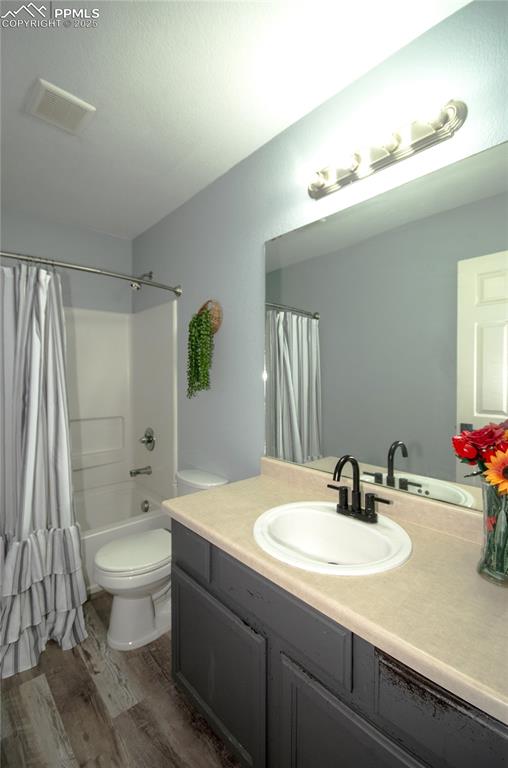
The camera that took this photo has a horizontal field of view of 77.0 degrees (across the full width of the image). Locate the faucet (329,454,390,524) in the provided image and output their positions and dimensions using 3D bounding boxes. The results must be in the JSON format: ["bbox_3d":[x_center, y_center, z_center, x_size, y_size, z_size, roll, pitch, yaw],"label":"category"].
[{"bbox_3d":[0.330,0.365,1.121,0.200,0.228,0.250,-1,2,-44],"label":"faucet"}]

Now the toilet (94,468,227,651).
[{"bbox_3d":[-0.506,0.917,1.732,0.680,0.700,0.440,-1,2,-44],"label":"toilet"}]

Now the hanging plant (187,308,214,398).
[{"bbox_3d":[-0.324,-0.184,1.924,0.130,0.530,0.170,-1,2,-44],"label":"hanging plant"}]

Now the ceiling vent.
[{"bbox_3d":[-0.832,-1.201,1.392,0.210,0.030,0.220,-1,2,-44],"label":"ceiling vent"}]

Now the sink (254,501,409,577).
[{"bbox_3d":[0.239,0.564,1.040,0.450,0.170,0.495,-1,2,-44],"label":"sink"}]

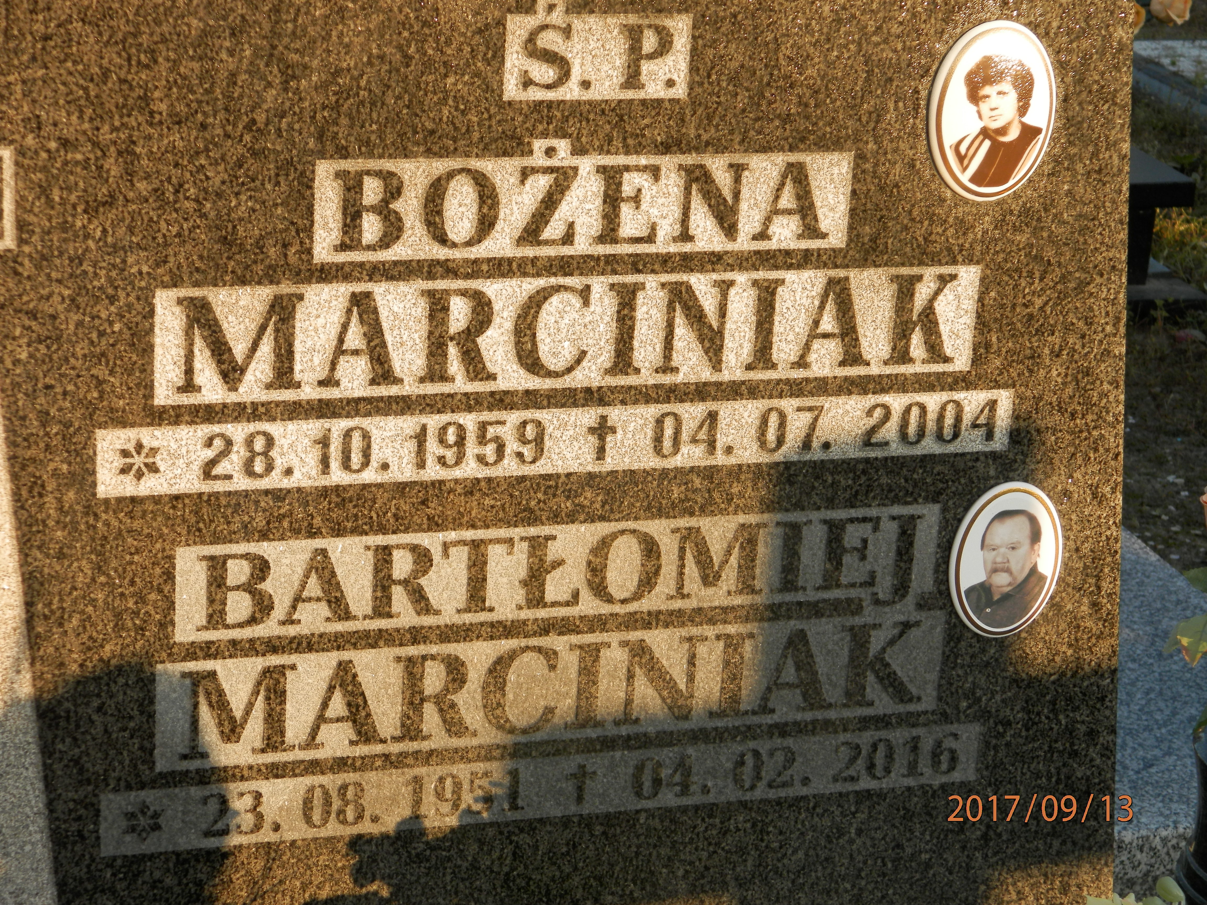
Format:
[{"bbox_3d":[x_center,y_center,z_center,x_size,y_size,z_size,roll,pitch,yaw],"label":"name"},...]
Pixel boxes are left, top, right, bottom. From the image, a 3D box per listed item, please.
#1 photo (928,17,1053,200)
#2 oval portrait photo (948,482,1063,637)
[{"bbox_3d":[0.254,-0.221,1.859,0.088,0.119,0.009,-3,19,-17],"label":"photo"},{"bbox_3d":[0.279,0.075,1.973,0.085,0.115,0.009,-3,19,-17],"label":"oval portrait photo"}]

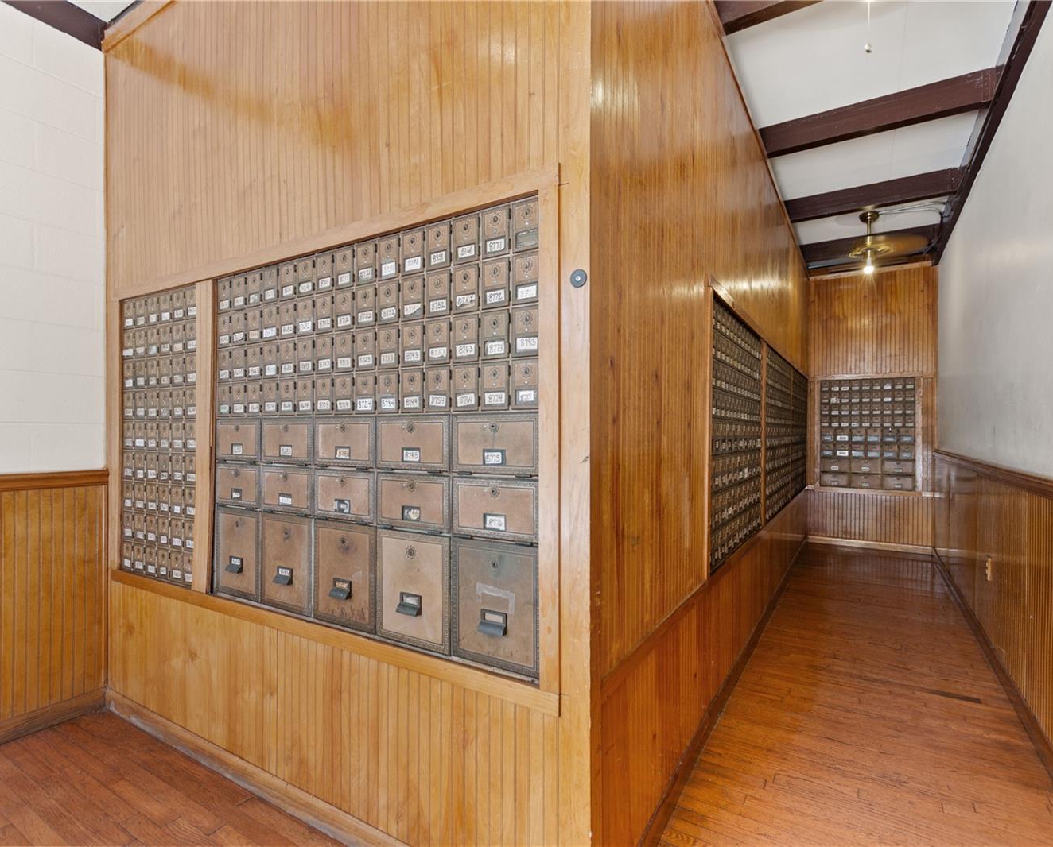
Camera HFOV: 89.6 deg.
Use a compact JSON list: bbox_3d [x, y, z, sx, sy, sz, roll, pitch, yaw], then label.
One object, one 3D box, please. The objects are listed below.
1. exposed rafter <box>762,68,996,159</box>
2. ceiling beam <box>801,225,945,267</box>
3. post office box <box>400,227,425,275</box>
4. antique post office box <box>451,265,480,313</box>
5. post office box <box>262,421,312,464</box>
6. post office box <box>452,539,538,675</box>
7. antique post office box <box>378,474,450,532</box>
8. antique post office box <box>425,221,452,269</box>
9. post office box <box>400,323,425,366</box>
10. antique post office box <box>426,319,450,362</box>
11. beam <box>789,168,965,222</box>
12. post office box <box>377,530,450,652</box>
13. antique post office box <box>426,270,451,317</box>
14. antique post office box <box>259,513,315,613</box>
[{"bbox_3d":[1.938,-1.732,2.991,1.080,0.175,0.080,0,0,31],"label":"exposed rafter"},{"bbox_3d":[3.245,-1.693,5.055,1.080,0.175,0.080,0,0,31],"label":"ceiling beam"},{"bbox_3d":[-0.288,-0.457,1.432,0.085,0.121,0.060,0,0,31],"label":"post office box"},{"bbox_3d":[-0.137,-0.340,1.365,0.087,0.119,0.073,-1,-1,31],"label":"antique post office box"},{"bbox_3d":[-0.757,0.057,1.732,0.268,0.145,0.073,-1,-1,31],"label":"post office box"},{"bbox_3d":[-0.054,0.439,1.302,0.260,0.295,0.080,0,0,31],"label":"post office box"},{"bbox_3d":[-0.292,0.209,1.450,0.268,0.142,0.073,-1,-1,31],"label":"antique post office box"},{"bbox_3d":[-0.215,-0.465,1.414,0.087,0.121,0.073,-1,-1,31],"label":"antique post office box"},{"bbox_3d":[-0.288,-0.211,1.432,0.085,0.121,0.060,0,0,31],"label":"post office box"},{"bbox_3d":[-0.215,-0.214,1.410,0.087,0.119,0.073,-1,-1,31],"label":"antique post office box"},{"bbox_3d":[2.822,-1.863,4.391,1.220,0.185,0.085,1,0,32],"label":"beam"},{"bbox_3d":[-0.302,0.441,1.431,0.268,0.303,0.090,-1,-1,31],"label":"post office box"},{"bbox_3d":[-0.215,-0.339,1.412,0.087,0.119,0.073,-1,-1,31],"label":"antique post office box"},{"bbox_3d":[-0.767,0.445,1.711,0.268,0.303,0.090,-1,-1,31],"label":"antique post office box"}]

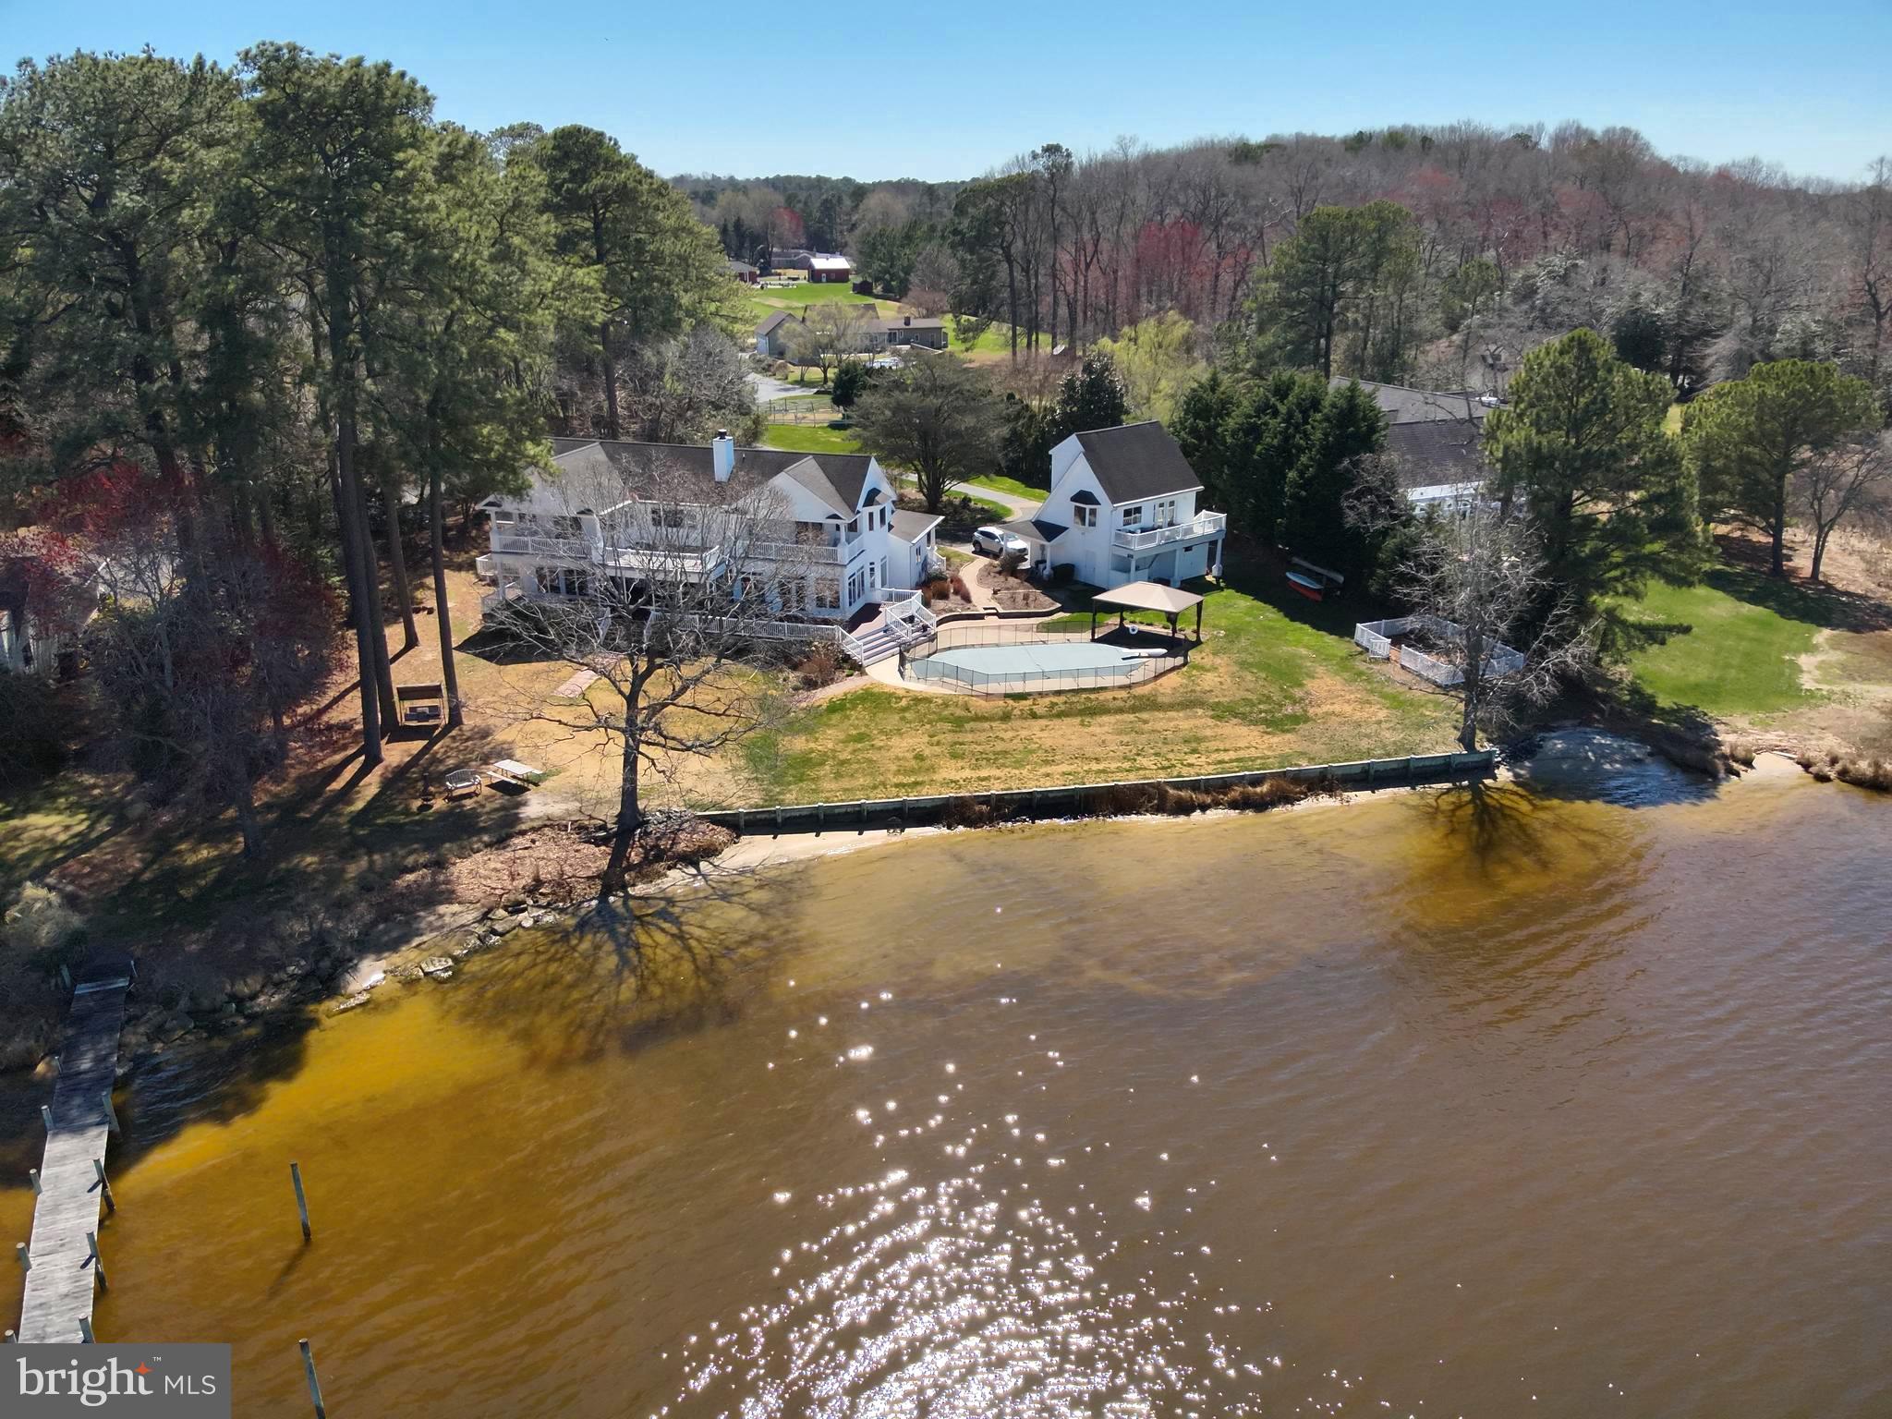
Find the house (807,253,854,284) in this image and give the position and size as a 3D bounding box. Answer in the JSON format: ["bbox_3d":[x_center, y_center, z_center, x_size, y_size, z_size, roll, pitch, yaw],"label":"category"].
[{"bbox_3d":[-27.700,-103.812,309.637,9.200,5.200,7.500,-5,22,-11],"label":"house"}]

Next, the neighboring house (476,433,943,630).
[{"bbox_3d":[-14.506,-12.407,82.455,25.000,9.800,14.000,5,23,13],"label":"neighboring house"}]

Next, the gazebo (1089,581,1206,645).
[{"bbox_3d":[11.600,-5.586,75.156,5.000,3.200,3.400,12,25,28],"label":"gazebo"}]

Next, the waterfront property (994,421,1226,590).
[{"bbox_3d":[11.145,-13.360,84.821,10.000,9.000,10.000,-15,26,-33],"label":"waterfront property"}]

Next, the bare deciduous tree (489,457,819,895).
[{"bbox_3d":[-11.500,-2.058,52.213,11.800,14.800,11.500,0,22,0],"label":"bare deciduous tree"}]

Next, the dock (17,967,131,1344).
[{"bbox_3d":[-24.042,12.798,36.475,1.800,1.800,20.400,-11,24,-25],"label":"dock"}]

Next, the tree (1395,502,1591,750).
[{"bbox_3d":[24.600,-3.431,59.637,8.600,11.400,8.400,0,22,0],"label":"tree"}]

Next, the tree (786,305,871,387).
[{"bbox_3d":[-14.500,-44.303,158.960,9.800,9.400,9.500,0,22,0],"label":"tree"}]

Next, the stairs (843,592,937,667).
[{"bbox_3d":[-3.150,-4.385,73.915,1.900,1.900,5.600,20,29,40],"label":"stairs"}]

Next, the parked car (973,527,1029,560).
[{"bbox_3d":[3.700,-11.197,87.881,1.880,1.700,4.650,-16,27,-35],"label":"parked car"}]

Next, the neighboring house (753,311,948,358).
[{"bbox_3d":[-13.800,-57.253,196.327,27.500,6.100,12.000,-6,23,-14],"label":"neighboring house"}]

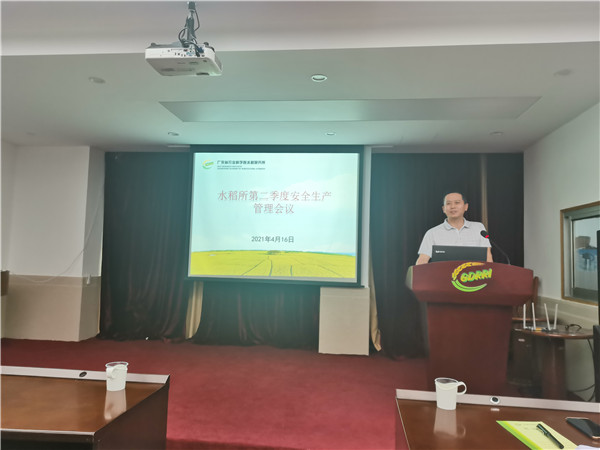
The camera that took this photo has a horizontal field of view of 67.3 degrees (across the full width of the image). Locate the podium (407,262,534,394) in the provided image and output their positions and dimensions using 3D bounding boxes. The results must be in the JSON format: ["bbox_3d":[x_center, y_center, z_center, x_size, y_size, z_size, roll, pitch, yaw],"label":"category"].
[{"bbox_3d":[1.091,0.836,3.000,0.740,1.180,0.500,1,-4,9],"label":"podium"}]

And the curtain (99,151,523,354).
[{"bbox_3d":[0.005,0.304,5.874,5.580,2.580,0.250,1,-4,7],"label":"curtain"}]

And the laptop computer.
[{"bbox_3d":[1.046,0.261,3.008,0.350,0.230,0.290,1,-4,7],"label":"laptop computer"}]

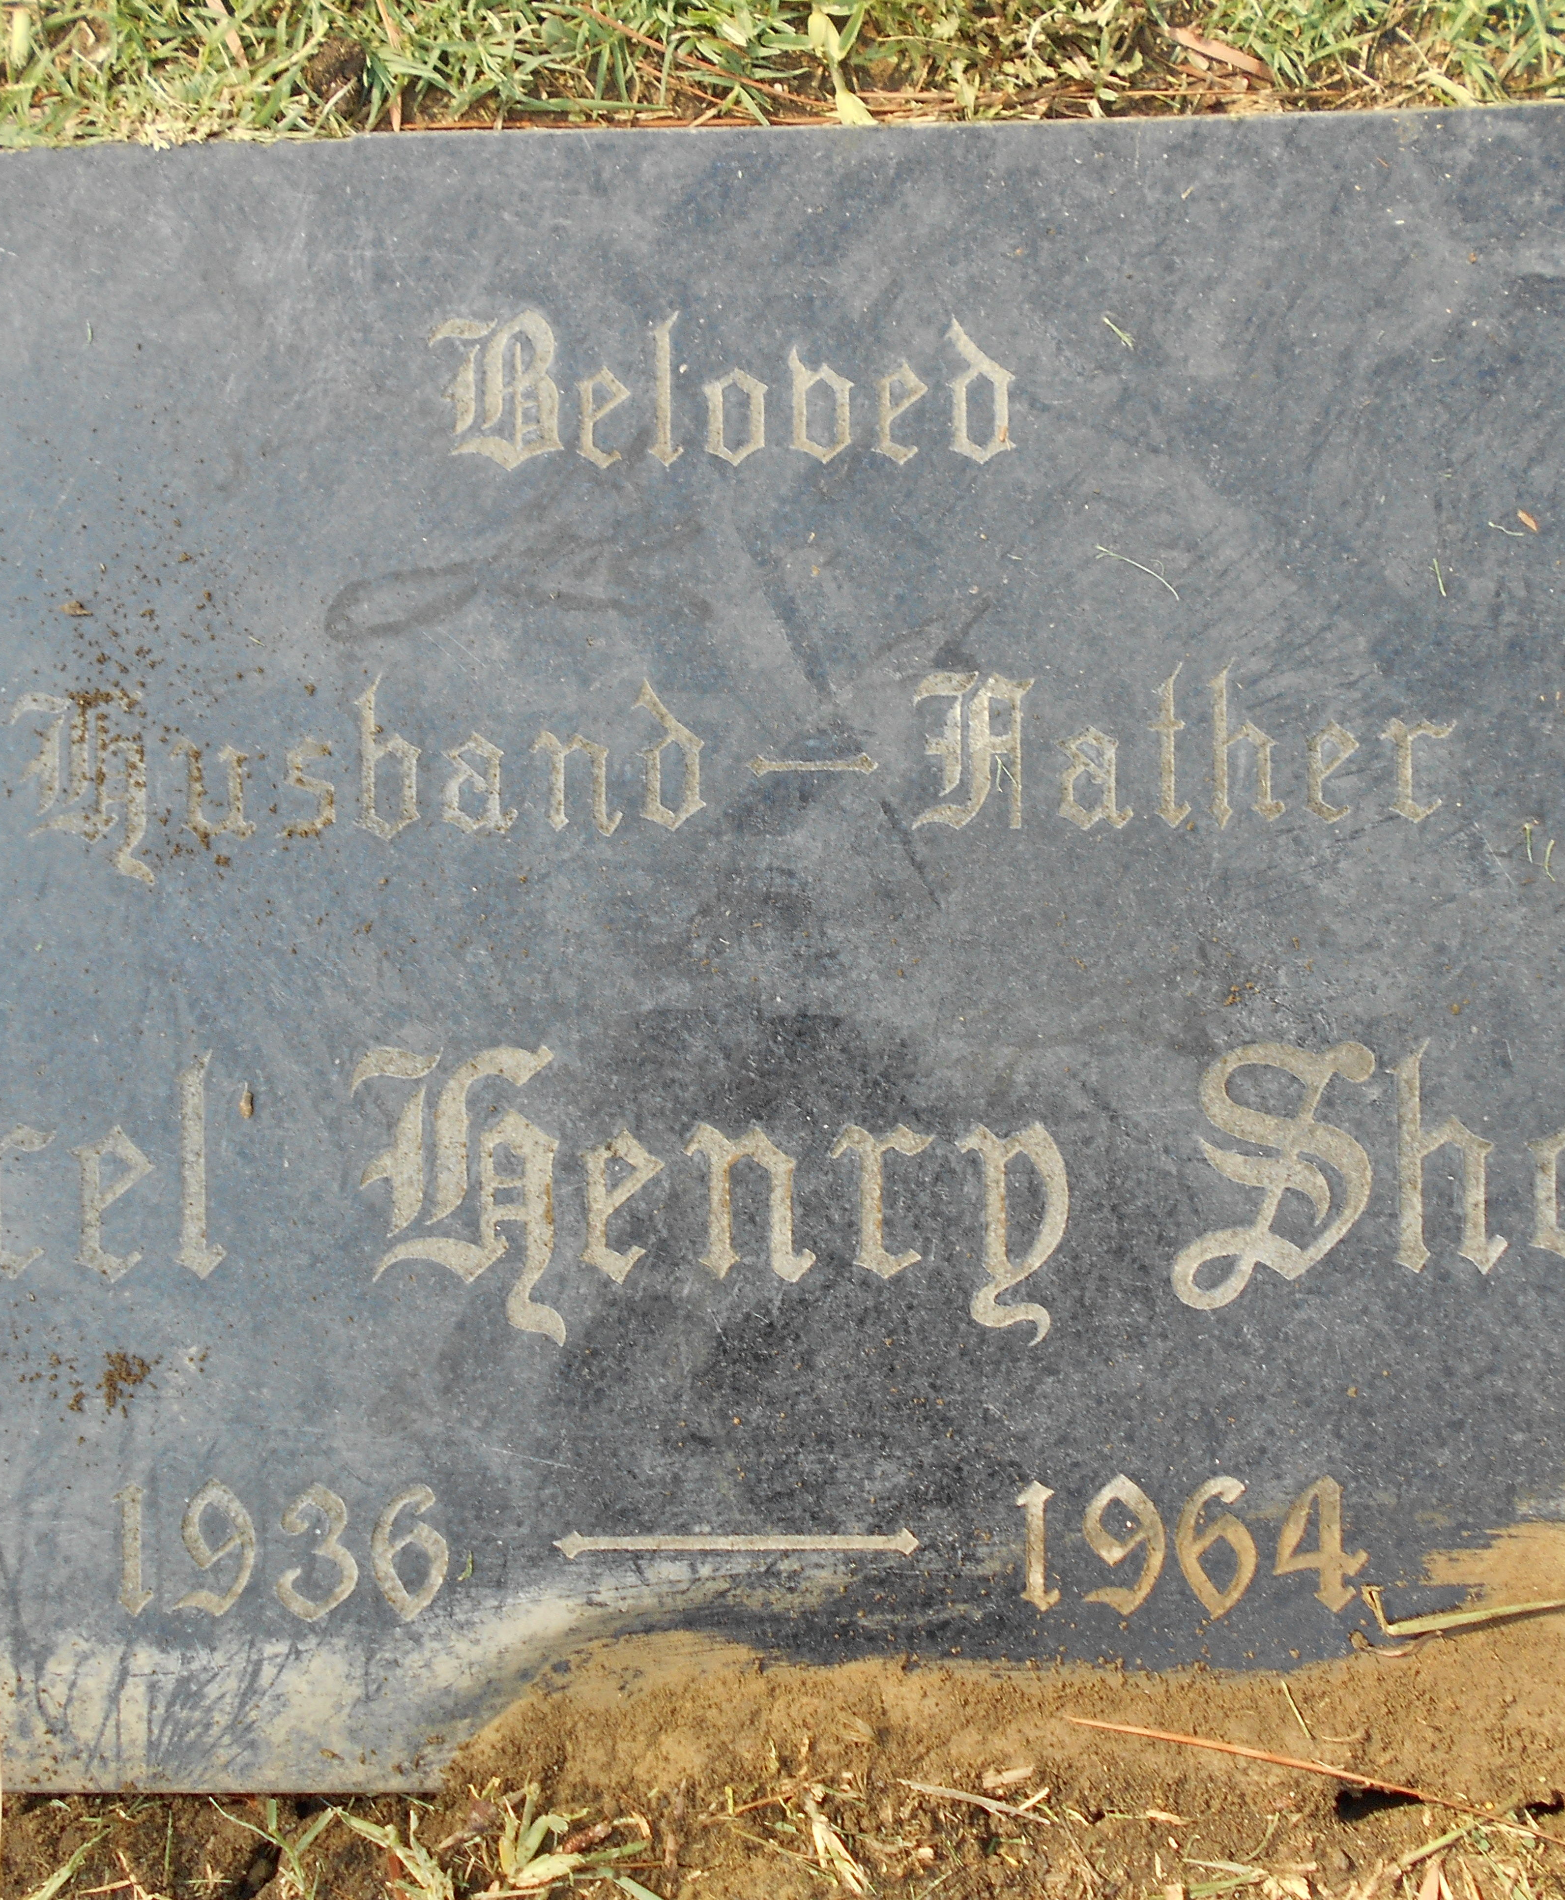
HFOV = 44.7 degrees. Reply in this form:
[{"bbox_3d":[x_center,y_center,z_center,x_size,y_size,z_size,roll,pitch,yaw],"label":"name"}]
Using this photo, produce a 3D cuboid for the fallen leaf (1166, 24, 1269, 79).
[{"bbox_3d":[0.081,-0.165,0.351,0.022,0.003,0.004,27,90,2],"label":"fallen leaf"}]

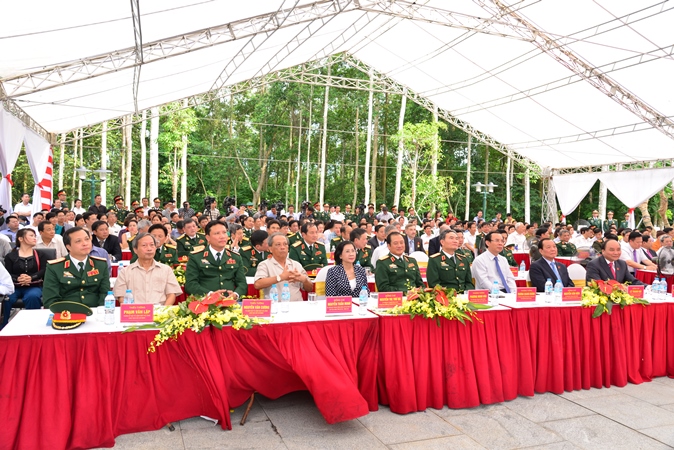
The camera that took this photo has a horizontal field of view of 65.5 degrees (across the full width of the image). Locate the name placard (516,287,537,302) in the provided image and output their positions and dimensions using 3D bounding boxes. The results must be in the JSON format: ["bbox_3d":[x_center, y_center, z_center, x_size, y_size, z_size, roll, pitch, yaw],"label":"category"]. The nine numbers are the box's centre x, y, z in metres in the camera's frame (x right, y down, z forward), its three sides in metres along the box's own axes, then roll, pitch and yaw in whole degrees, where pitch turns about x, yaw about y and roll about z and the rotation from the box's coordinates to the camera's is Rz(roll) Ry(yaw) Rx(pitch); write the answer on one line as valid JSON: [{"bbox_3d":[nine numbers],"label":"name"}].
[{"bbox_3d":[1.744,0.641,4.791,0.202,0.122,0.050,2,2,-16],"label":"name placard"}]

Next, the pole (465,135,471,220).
[{"bbox_3d":[6.275,-1.653,24.967,0.200,5.400,0.200,2,2,-21],"label":"pole"}]

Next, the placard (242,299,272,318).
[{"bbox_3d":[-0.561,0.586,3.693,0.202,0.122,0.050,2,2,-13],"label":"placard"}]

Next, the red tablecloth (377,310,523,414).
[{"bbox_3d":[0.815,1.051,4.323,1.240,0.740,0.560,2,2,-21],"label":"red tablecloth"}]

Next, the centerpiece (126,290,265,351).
[{"bbox_3d":[-0.904,0.590,3.500,0.860,0.340,0.380,2,2,-21],"label":"centerpiece"}]

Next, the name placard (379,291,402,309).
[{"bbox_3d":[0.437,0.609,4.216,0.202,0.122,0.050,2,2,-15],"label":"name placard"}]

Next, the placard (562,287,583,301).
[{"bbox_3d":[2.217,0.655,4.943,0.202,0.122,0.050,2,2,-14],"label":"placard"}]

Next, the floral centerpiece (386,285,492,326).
[{"bbox_3d":[0.835,0.624,4.221,0.840,0.290,0.370,2,2,-21],"label":"floral centerpiece"}]

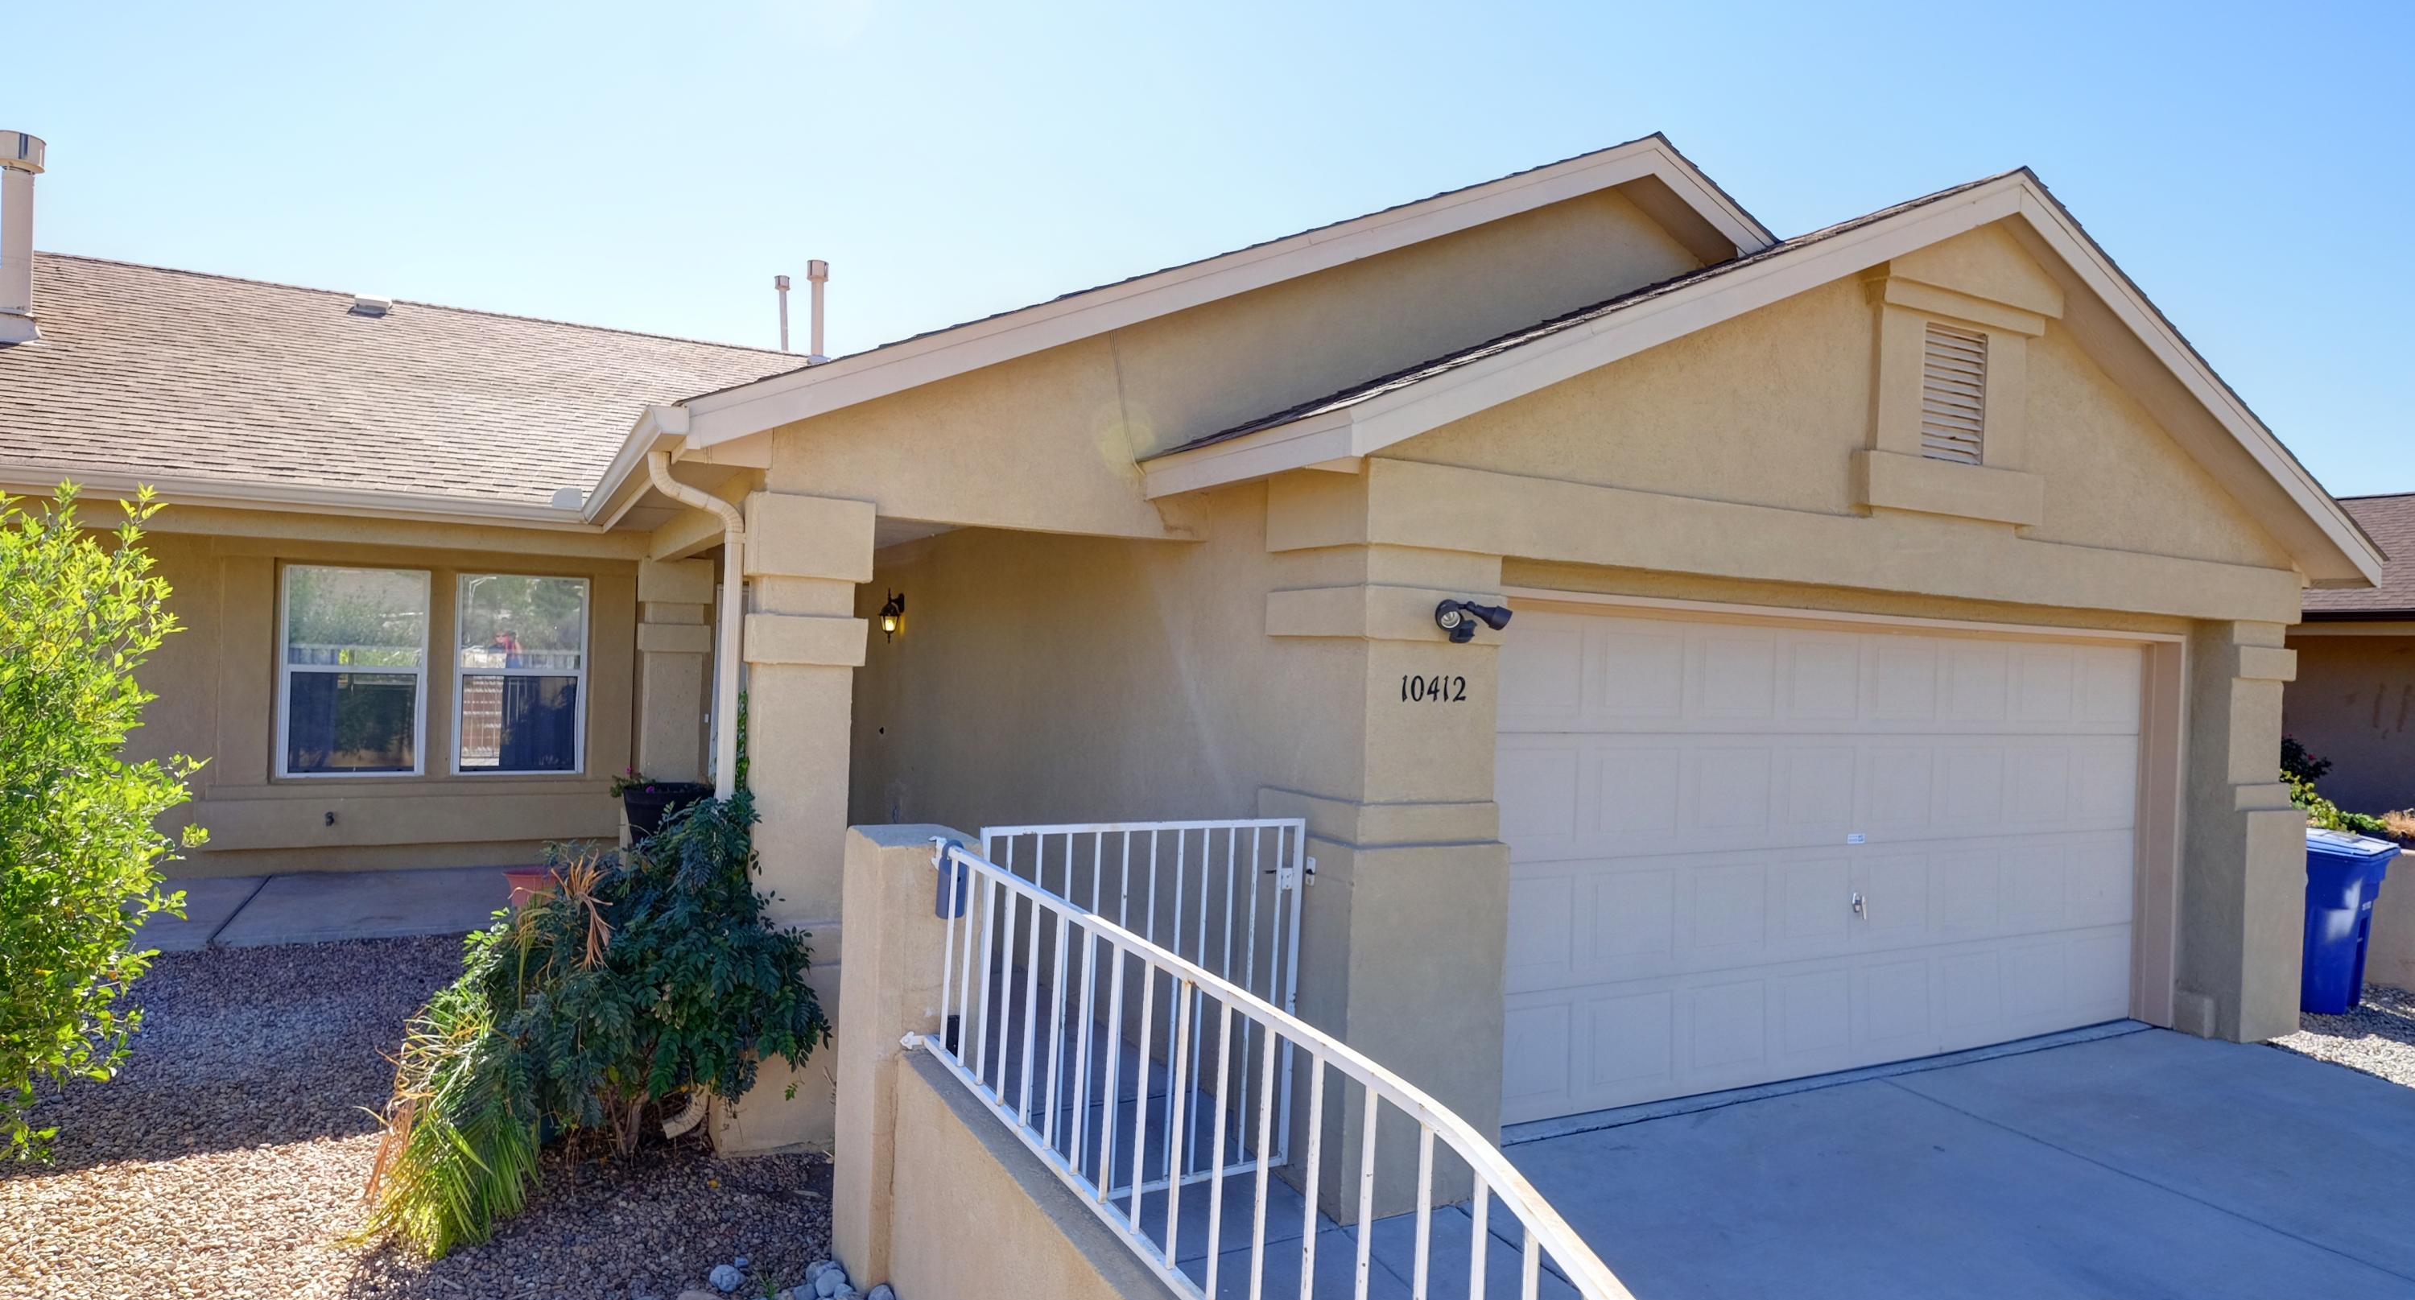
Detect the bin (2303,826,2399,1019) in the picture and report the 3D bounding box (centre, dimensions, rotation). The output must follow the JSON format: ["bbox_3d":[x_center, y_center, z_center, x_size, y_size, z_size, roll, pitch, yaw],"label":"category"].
[{"bbox_3d":[7.016,1.724,7.782,0.680,1.080,0.800,2,0,-37],"label":"bin"}]

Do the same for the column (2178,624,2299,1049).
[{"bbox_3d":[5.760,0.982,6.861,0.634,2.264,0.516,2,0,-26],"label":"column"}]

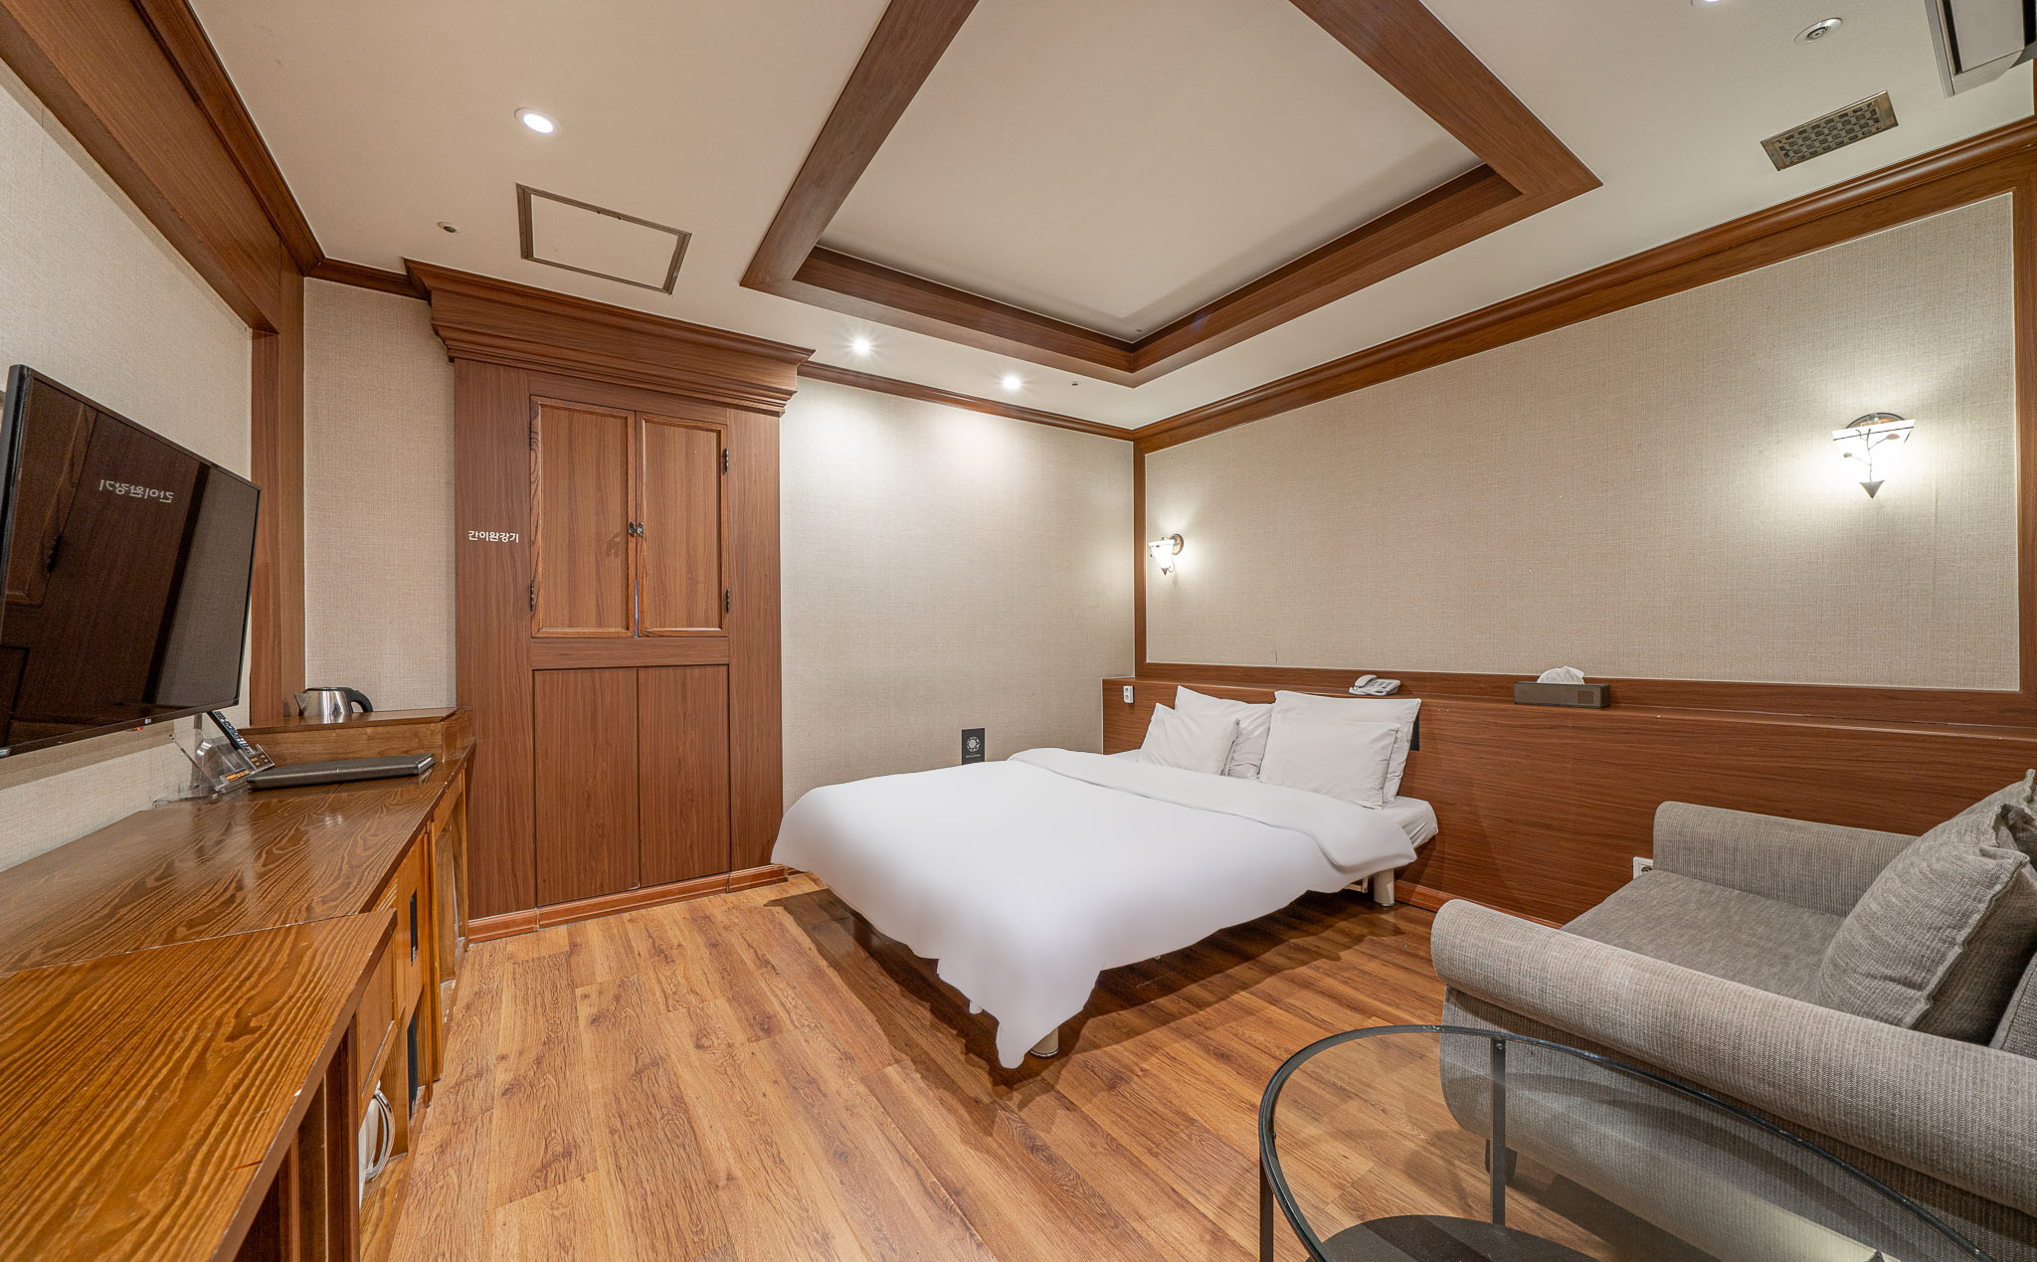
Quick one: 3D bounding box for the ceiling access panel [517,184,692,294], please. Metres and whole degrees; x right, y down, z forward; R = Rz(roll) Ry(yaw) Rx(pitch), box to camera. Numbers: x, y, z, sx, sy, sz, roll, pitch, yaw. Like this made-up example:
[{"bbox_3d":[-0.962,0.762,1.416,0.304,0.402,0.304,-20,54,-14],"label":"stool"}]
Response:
[{"bbox_3d":[-1.367,-1.268,2.244,0.456,0.025,0.462,0,0,-35],"label":"ceiling access panel"}]

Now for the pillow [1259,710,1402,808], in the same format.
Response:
[{"bbox_3d":[1.268,0.531,2.816,0.130,0.330,0.550,16,-10,-34],"label":"pillow"}]

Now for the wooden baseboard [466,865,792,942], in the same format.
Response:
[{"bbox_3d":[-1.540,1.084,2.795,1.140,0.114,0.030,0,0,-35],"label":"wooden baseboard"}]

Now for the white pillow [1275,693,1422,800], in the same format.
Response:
[{"bbox_3d":[1.350,0.475,2.899,0.130,0.420,0.630,16,-10,-34],"label":"white pillow"}]

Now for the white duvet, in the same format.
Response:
[{"bbox_3d":[0.188,0.832,2.698,1.740,0.400,1.880,0,0,-35],"label":"white duvet"}]

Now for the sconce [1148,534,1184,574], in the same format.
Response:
[{"bbox_3d":[0.894,-0.464,4.085,0.200,0.255,0.150,0,0,-35],"label":"sconce"}]

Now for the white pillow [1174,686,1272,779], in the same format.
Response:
[{"bbox_3d":[1.025,0.500,3.373,0.130,0.410,0.620,16,-10,-34],"label":"white pillow"}]

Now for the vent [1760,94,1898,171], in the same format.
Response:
[{"bbox_3d":[2.135,-1.308,1.789,0.218,0.020,0.207,0,0,-35],"label":"vent"}]

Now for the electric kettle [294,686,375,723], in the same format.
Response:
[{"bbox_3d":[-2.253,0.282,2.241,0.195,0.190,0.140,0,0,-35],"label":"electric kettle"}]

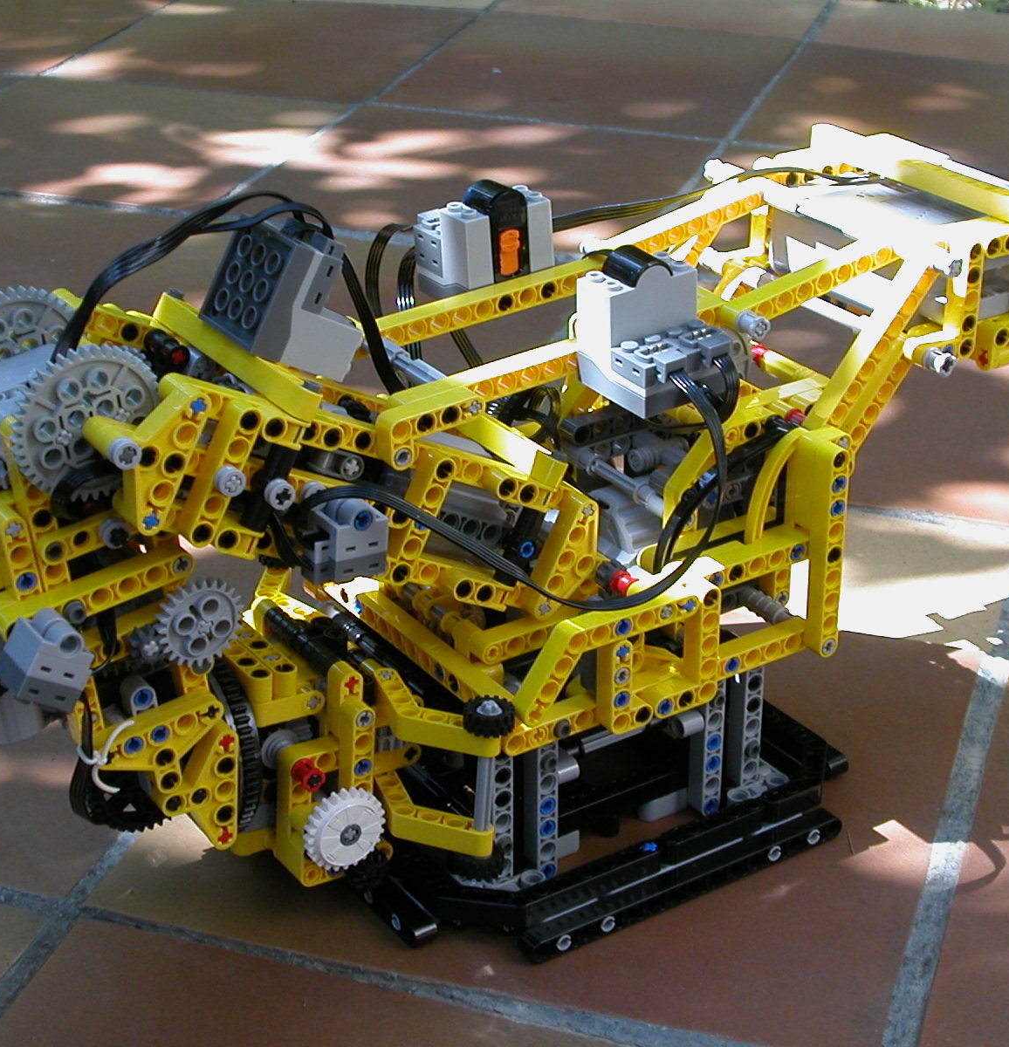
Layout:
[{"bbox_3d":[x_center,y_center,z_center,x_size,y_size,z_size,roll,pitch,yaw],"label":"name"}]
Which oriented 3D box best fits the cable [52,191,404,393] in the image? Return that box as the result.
[{"bbox_3d":[-0.075,-0.056,0.597,0.115,0.073,0.032,-16,31,-30],"label":"cable"}]

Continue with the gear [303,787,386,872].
[{"bbox_3d":[-0.046,0.089,0.632,0.025,0.025,0.008,-17,31,-30],"label":"gear"}]

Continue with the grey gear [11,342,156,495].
[{"bbox_3d":[-0.107,-0.026,0.560,0.042,0.042,0.007,-17,31,-30],"label":"grey gear"}]

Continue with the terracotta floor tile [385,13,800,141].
[{"bbox_3d":[0.064,-0.315,1.548,0.244,0.012,0.255,8,27,15],"label":"terracotta floor tile"}]

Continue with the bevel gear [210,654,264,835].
[{"bbox_3d":[-0.088,0.064,0.646,0.009,0.057,0.057,-11,28,-32],"label":"bevel gear"}]

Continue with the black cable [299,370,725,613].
[{"bbox_3d":[0.006,-0.002,0.606,0.137,0.067,0.034,-16,31,-30],"label":"black cable"}]

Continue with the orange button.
[{"bbox_3d":[0.002,-0.085,0.678,0.007,0.015,0.004,-19,32,-28],"label":"orange button"}]

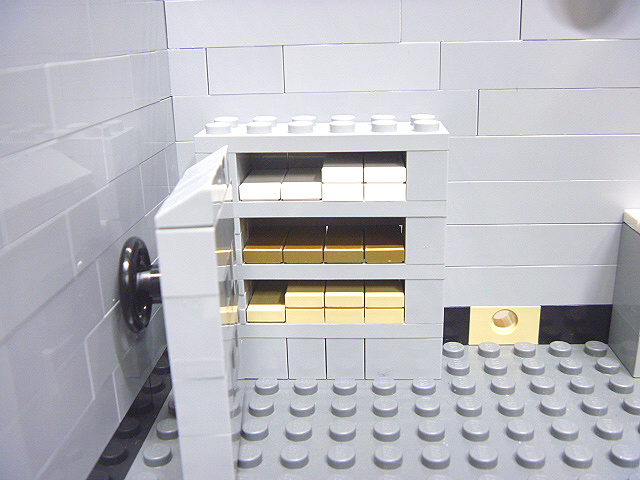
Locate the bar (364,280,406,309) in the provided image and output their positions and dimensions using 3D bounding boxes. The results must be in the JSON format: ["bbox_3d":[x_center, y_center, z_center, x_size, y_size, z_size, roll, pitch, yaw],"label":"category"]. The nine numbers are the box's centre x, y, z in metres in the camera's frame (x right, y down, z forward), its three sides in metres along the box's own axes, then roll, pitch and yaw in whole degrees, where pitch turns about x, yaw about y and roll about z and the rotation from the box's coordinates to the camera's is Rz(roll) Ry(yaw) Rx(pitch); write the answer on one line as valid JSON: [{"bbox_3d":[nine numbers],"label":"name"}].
[{"bbox_3d":[0.013,0.010,0.138,0.008,0.003,0.016,0,17,3],"label":"bar"}]

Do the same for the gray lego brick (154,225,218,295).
[{"bbox_3d":[-0.018,0.001,0.095,0.008,0.010,0.016,-2,17,-1],"label":"gray lego brick"}]

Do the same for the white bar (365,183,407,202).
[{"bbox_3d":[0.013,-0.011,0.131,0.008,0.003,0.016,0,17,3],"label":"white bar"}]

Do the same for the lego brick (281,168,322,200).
[{"bbox_3d":[-0.003,-0.011,0.132,0.008,0.003,0.016,0,17,3],"label":"lego brick"}]

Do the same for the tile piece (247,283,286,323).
[{"bbox_3d":[-0.010,0.013,0.140,0.008,0.003,0.016,0,18,4],"label":"tile piece"}]

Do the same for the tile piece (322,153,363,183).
[{"bbox_3d":[0.005,-0.015,0.130,0.008,0.003,0.016,0,17,3],"label":"tile piece"}]

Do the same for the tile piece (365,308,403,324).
[{"bbox_3d":[0.013,0.013,0.139,0.008,0.003,0.016,0,18,4],"label":"tile piece"}]

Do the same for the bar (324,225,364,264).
[{"bbox_3d":[0.005,0.001,0.135,0.008,0.003,0.016,0,17,3],"label":"bar"}]

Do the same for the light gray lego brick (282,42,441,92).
[{"bbox_3d":[0.009,-0.036,0.136,0.032,0.010,0.008,0,17,3],"label":"light gray lego brick"}]

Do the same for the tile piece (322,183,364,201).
[{"bbox_3d":[0.005,-0.011,0.131,0.008,0.003,0.016,0,18,4],"label":"tile piece"}]

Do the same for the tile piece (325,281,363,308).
[{"bbox_3d":[0.005,0.010,0.138,0.008,0.003,0.016,0,17,3],"label":"tile piece"}]

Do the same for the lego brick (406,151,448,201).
[{"bbox_3d":[0.021,-0.014,0.129,0.008,0.010,0.016,0,18,4],"label":"lego brick"}]

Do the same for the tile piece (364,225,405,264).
[{"bbox_3d":[0.013,0.001,0.135,0.008,0.003,0.016,0,17,3],"label":"tile piece"}]

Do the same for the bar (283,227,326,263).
[{"bbox_3d":[-0.003,0.001,0.136,0.008,0.003,0.016,0,17,3],"label":"bar"}]

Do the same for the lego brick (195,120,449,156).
[{"bbox_3d":[0.001,-0.021,0.129,0.048,0.005,0.016,0,17,3],"label":"lego brick"}]

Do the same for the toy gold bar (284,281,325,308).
[{"bbox_3d":[-0.003,0.010,0.139,0.008,0.003,0.016,0,17,3],"label":"toy gold bar"}]

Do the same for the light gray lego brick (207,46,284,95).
[{"bbox_3d":[-0.015,-0.036,0.137,0.016,0.010,0.008,0,17,3],"label":"light gray lego brick"}]

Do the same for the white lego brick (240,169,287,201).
[{"bbox_3d":[-0.011,-0.011,0.132,0.008,0.003,0.016,0,17,3],"label":"white lego brick"}]

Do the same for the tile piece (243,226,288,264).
[{"bbox_3d":[-0.011,0.001,0.136,0.008,0.003,0.016,0,17,3],"label":"tile piece"}]

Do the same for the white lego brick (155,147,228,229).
[{"bbox_3d":[-0.018,-0.009,0.100,0.008,0.006,0.032,-2,17,-1],"label":"white lego brick"}]

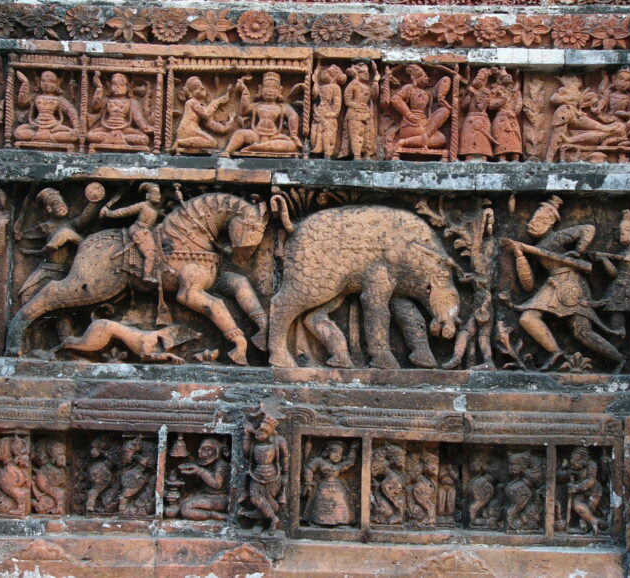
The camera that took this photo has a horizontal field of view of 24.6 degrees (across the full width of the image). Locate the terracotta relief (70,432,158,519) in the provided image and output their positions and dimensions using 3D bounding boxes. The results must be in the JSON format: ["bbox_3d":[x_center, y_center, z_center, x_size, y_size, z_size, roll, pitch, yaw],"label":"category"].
[{"bbox_3d":[-0.390,0.358,2.802,0.158,0.156,0.050,1,-2,2],"label":"terracotta relief"}]

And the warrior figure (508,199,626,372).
[{"bbox_3d":[0.484,-0.010,2.804,0.218,0.333,0.065,1,-2,2],"label":"warrior figure"}]

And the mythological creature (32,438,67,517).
[{"bbox_3d":[-0.515,0.363,2.805,0.061,0.142,0.050,1,-2,2],"label":"mythological creature"}]

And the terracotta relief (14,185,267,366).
[{"bbox_3d":[-0.340,-0.025,2.818,0.505,0.344,0.085,1,-2,2],"label":"terracotta relief"}]

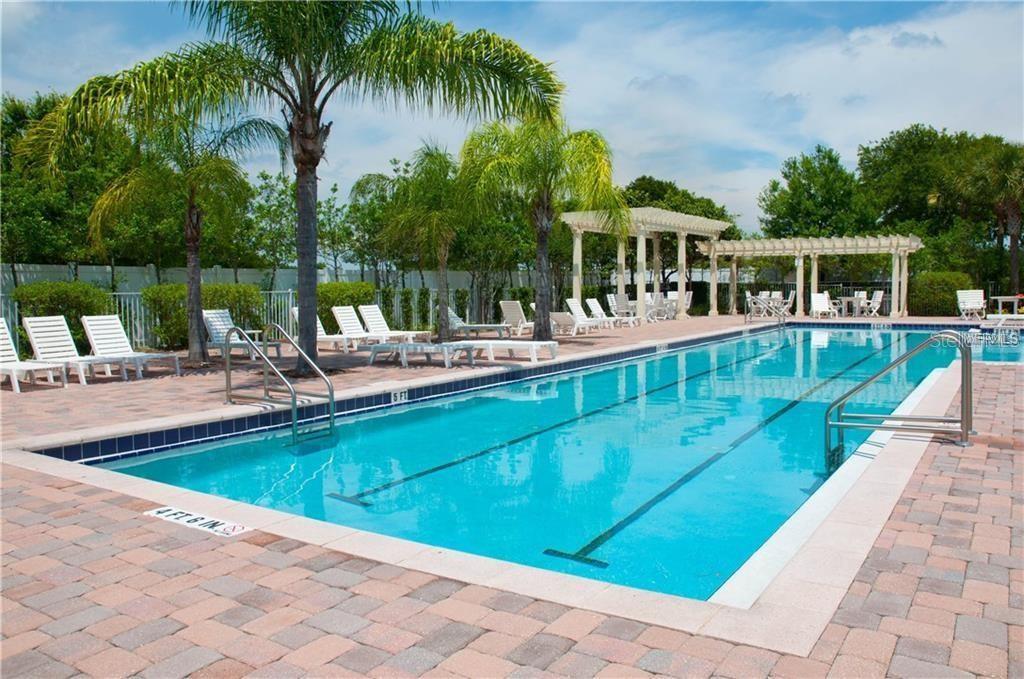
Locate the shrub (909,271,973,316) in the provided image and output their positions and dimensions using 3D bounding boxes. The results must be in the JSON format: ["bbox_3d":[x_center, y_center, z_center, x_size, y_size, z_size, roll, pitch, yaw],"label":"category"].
[{"bbox_3d":[17.426,-1.855,31.144,2.300,1.750,1.600,2,4,33],"label":"shrub"}]

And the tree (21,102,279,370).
[{"bbox_3d":[-6.258,-1.985,14.246,4.300,4.800,4.300,2,4,33],"label":"tree"}]

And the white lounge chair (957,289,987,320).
[{"bbox_3d":[14.519,-1.073,24.200,0.720,0.950,0.750,0,4,10],"label":"white lounge chair"}]

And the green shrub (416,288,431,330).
[{"bbox_3d":[-2.913,-1.008,25.257,0.460,1.350,0.460,-1,4,0],"label":"green shrub"}]

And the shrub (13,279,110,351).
[{"bbox_3d":[-10.350,-0.500,17.652,1.300,1.674,1.530,1,4,33],"label":"shrub"}]

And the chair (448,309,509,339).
[{"bbox_3d":[-0.919,-0.498,21.662,1.950,0.830,0.650,1,4,27],"label":"chair"}]

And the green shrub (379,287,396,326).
[{"bbox_3d":[-3.875,-0.920,23.856,0.520,1.380,0.520,-1,4,0],"label":"green shrub"}]

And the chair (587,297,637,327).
[{"bbox_3d":[2.898,-0.732,22.000,1.500,0.840,0.650,2,5,35],"label":"chair"}]

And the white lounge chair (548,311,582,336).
[{"bbox_3d":[1.615,-0.466,21.910,0.680,0.640,1.800,0,4,25],"label":"white lounge chair"}]

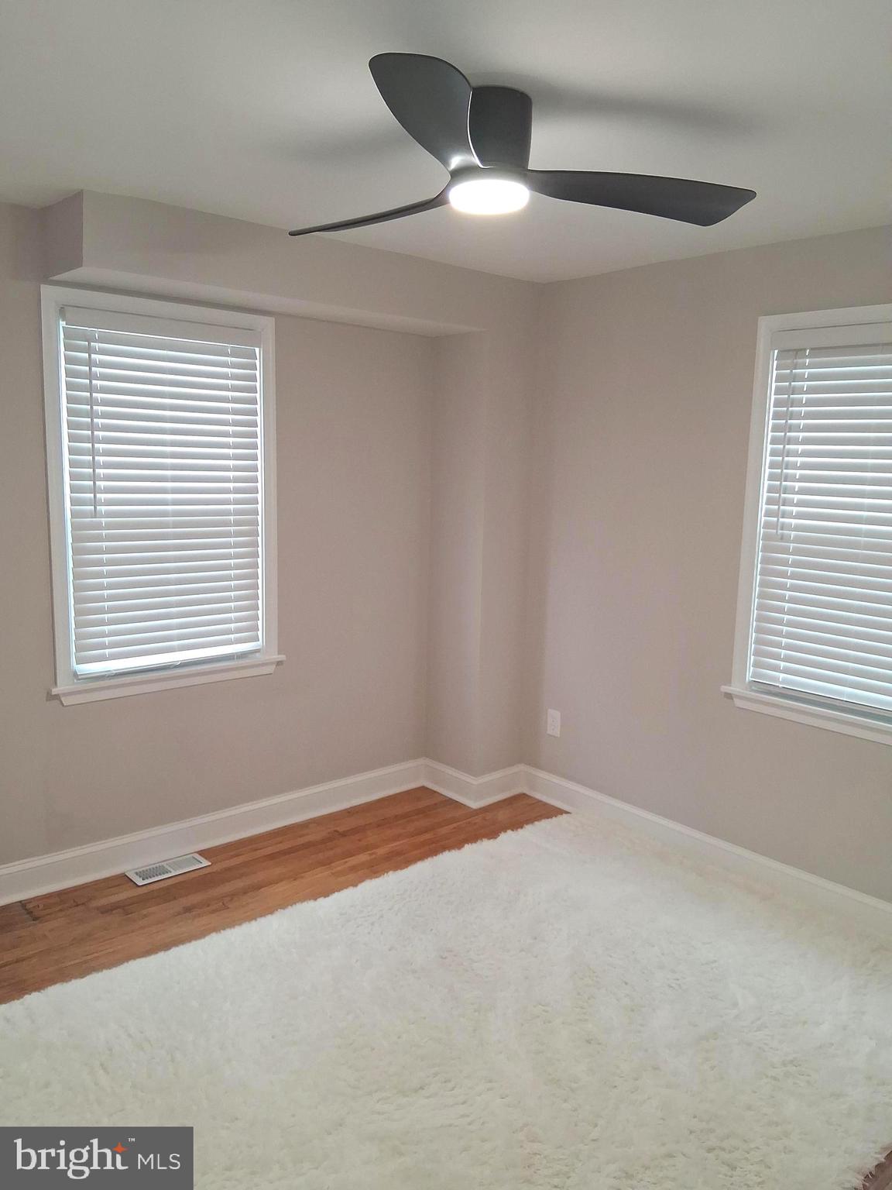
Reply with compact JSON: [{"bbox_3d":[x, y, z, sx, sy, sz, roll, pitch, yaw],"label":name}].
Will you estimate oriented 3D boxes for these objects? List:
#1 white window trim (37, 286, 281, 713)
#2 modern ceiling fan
[{"bbox_3d":[-1.040,-0.352,3.387,0.945,1.458,0.090,-6,11,-40],"label":"white window trim"},{"bbox_3d":[0.026,-0.998,2.105,1.210,0.218,1.130,-6,11,-40],"label":"modern ceiling fan"}]

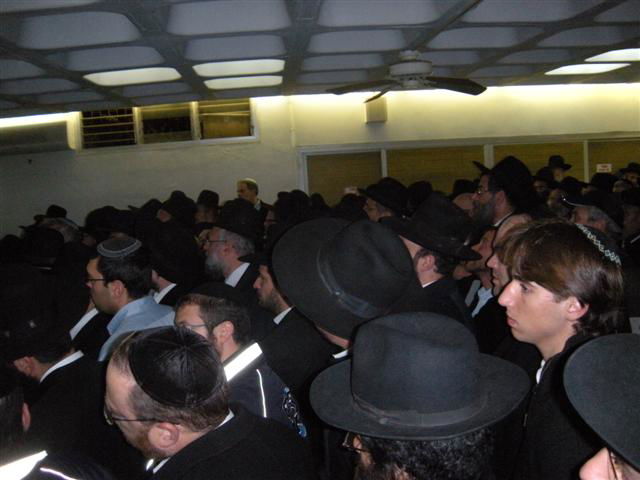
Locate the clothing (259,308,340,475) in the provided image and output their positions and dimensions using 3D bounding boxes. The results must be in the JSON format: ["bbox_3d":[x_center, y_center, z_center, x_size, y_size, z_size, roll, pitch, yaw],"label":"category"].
[{"bbox_3d":[-0.075,0.580,2.120,0.320,0.750,0.480,-1,7,15],"label":"clothing"}]

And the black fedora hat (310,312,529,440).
[{"bbox_3d":[0.149,0.196,1.030,0.350,0.147,0.315,2,9,38],"label":"black fedora hat"}]

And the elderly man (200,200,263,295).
[{"bbox_3d":[-0.325,0.690,2.830,0.360,1.720,0.500,-2,7,12],"label":"elderly man"}]

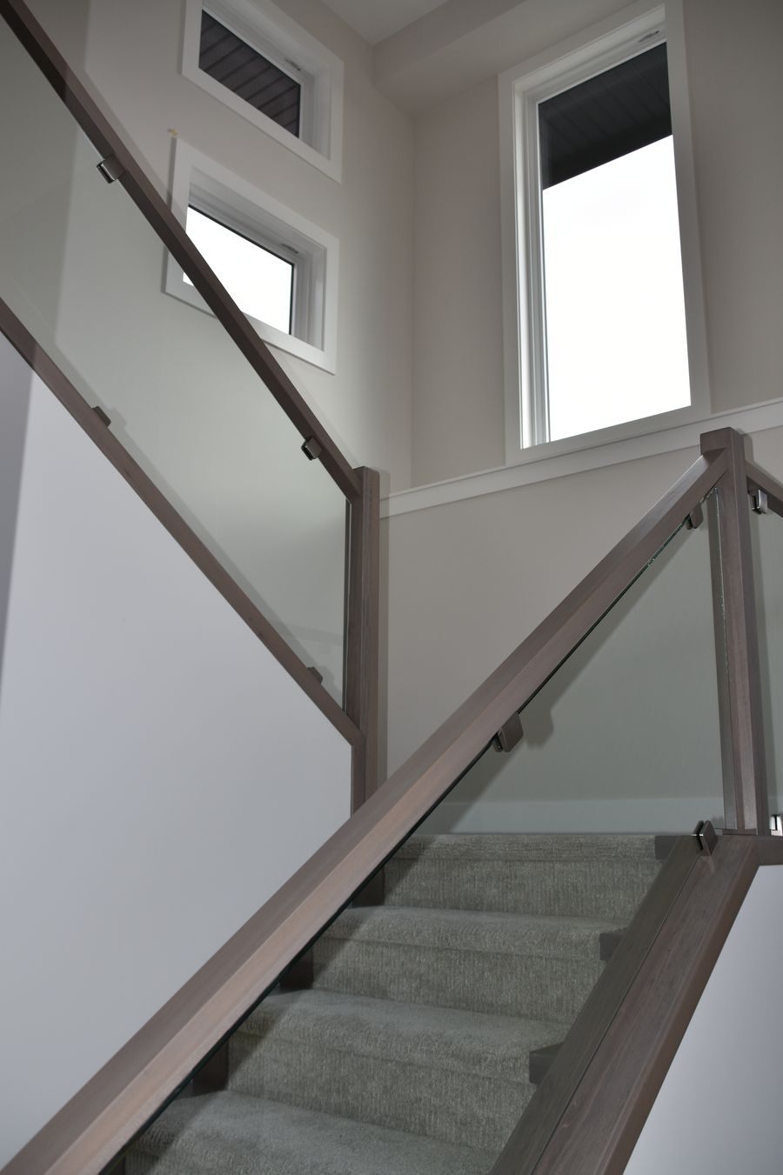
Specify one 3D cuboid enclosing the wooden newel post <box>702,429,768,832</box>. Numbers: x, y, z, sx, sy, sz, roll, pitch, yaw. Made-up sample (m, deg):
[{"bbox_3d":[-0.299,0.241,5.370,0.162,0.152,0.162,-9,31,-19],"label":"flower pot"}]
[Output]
[{"bbox_3d":[0.857,0.096,2.526,0.081,1.007,0.081,-10,-16,39],"label":"wooden newel post"}]

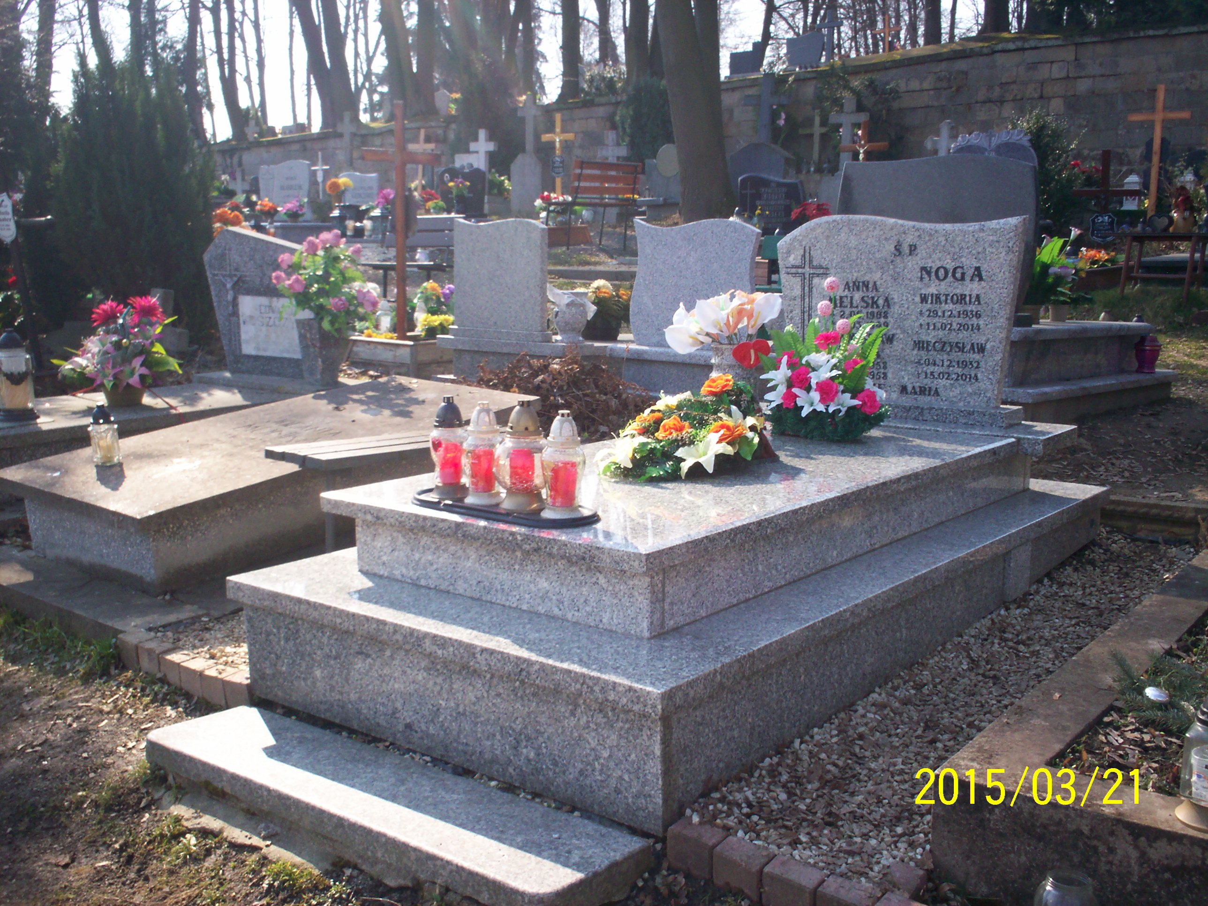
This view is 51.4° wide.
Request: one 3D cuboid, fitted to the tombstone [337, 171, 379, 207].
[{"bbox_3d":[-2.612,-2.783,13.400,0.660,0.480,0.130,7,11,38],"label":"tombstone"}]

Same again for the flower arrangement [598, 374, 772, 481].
[{"bbox_3d":[0.200,-0.082,3.555,0.390,0.235,0.470,7,11,38],"label":"flower arrangement"}]

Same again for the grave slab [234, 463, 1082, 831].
[{"bbox_3d":[0.326,0.248,3.373,1.280,0.466,2.228,6,12,40],"label":"grave slab"}]

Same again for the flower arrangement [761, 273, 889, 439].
[{"bbox_3d":[0.653,-0.293,3.789,0.400,0.460,0.310,6,12,40],"label":"flower arrangement"}]

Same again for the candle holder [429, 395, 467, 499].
[{"bbox_3d":[-0.378,-0.016,3.049,0.098,0.250,0.098,0,9,0],"label":"candle holder"}]

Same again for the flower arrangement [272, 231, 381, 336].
[{"bbox_3d":[-1.268,-0.775,5.732,0.470,0.480,0.430,0,9,0],"label":"flower arrangement"}]

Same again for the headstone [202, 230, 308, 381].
[{"bbox_3d":[-1.634,-0.735,6.154,0.940,0.750,0.120,7,11,38],"label":"headstone"}]

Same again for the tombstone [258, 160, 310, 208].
[{"bbox_3d":[-4.272,-3.565,16.800,0.800,0.720,0.140,4,10,30],"label":"tombstone"}]

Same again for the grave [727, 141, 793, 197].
[{"bbox_3d":[1.591,-2.841,12.800,0.640,0.680,0.240,7,11,38],"label":"grave"}]

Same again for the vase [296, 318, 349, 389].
[{"bbox_3d":[-1.231,-0.448,5.500,0.175,0.300,0.175,6,12,40],"label":"vase"}]

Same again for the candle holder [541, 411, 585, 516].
[{"bbox_3d":[-0.088,0.015,2.667,0.096,0.222,0.096,-1,9,0],"label":"candle holder"}]

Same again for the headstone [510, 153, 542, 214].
[{"bbox_3d":[-1.054,-3.646,17.000,0.400,0.840,0.180,5,11,34],"label":"headstone"}]

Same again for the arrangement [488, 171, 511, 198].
[{"bbox_3d":[-1.463,-3.783,17.700,0.340,0.370,0.300,5,11,34],"label":"arrangement"}]

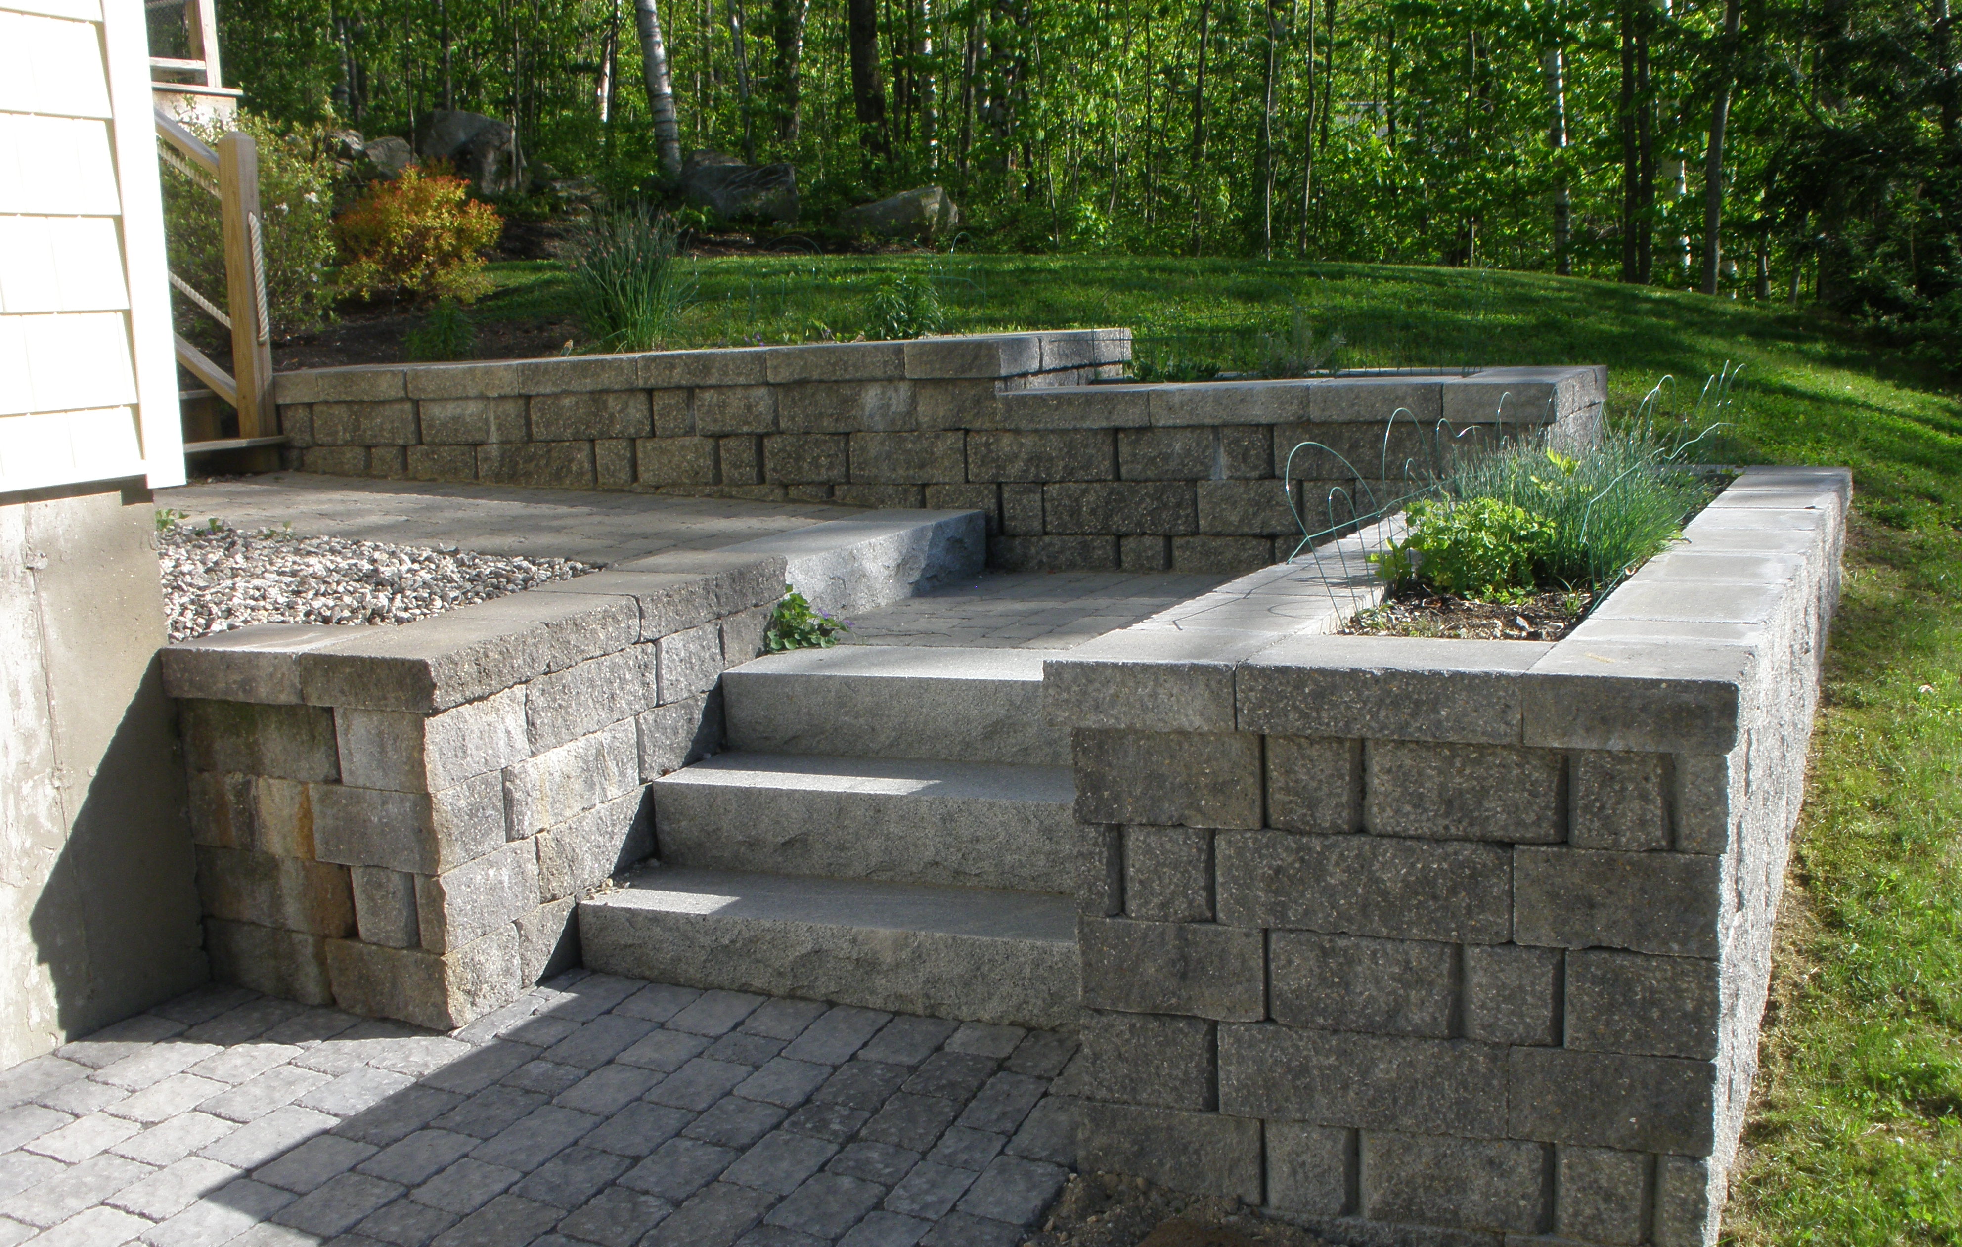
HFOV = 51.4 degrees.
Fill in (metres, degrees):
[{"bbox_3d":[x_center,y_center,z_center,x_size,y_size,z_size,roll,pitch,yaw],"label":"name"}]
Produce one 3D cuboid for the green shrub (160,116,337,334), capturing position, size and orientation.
[{"bbox_3d":[-3.276,-1.754,9.000,0.880,0.980,0.850,-2,8,0],"label":"green shrub"}]

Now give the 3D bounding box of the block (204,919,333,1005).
[{"bbox_3d":[-1.353,0.651,4.199,0.354,0.152,0.300,2,10,29],"label":"block"}]

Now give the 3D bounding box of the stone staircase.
[{"bbox_3d":[-0.060,0.391,4.228,1.200,0.510,1.020,1,9,24],"label":"stone staircase"}]

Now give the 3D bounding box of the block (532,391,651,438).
[{"bbox_3d":[-1.198,-0.689,6.712,0.485,0.152,0.280,2,9,28],"label":"block"}]

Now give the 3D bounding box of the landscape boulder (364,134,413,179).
[{"bbox_3d":[-3.909,-3.068,13.500,0.380,0.340,0.350,-5,9,-15],"label":"landscape boulder"}]

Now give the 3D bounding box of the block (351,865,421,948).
[{"bbox_3d":[-1.066,0.522,3.992,0.160,0.150,0.250,3,9,32],"label":"block"}]

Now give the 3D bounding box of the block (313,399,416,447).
[{"bbox_3d":[-2.030,-0.705,7.054,0.456,0.148,0.290,1,10,25],"label":"block"}]

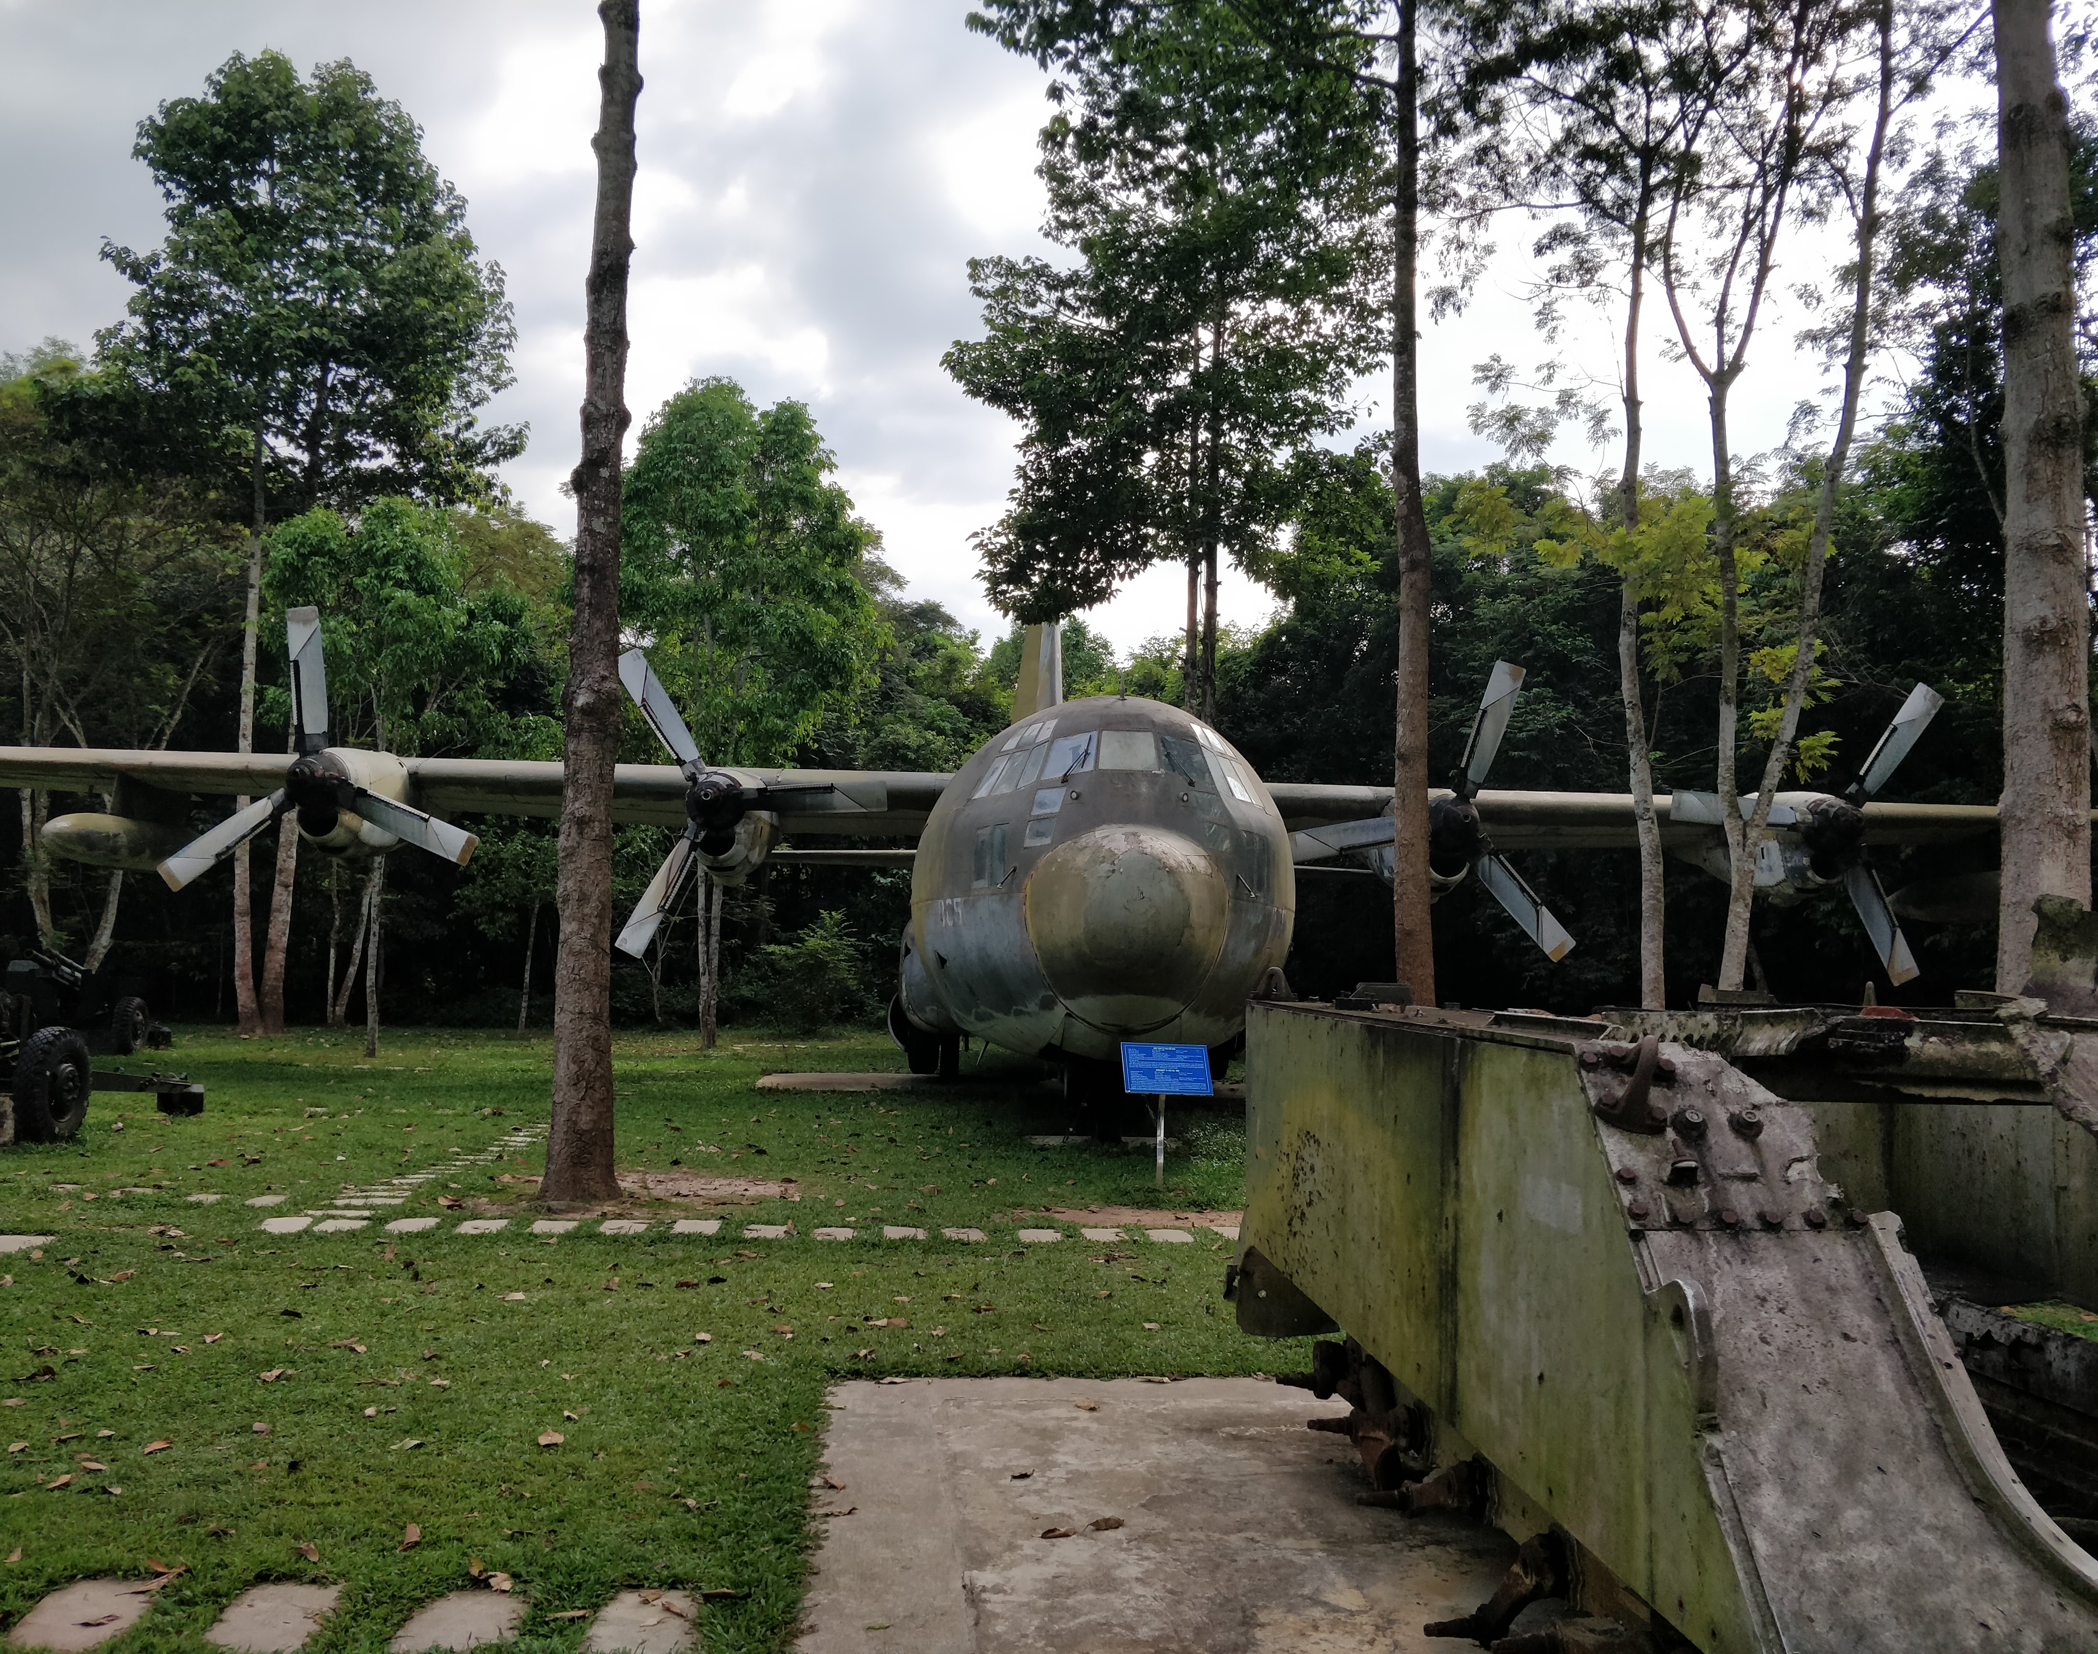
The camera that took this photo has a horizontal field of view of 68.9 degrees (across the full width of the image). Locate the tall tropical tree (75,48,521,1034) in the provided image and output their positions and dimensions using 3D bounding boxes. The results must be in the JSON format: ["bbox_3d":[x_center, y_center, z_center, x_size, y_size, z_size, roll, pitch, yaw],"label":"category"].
[{"bbox_3d":[-17.473,-7.035,35.642,9.400,23.550,8.930,4,-6,-27],"label":"tall tropical tree"}]

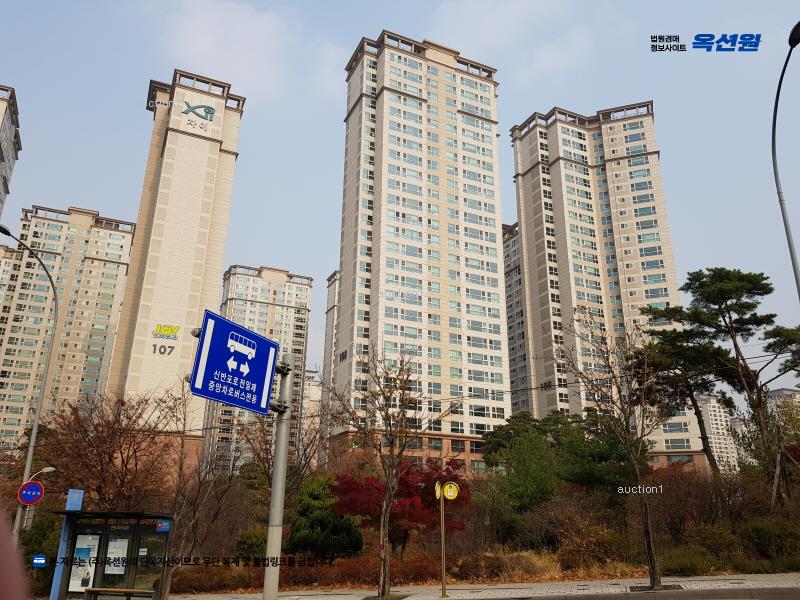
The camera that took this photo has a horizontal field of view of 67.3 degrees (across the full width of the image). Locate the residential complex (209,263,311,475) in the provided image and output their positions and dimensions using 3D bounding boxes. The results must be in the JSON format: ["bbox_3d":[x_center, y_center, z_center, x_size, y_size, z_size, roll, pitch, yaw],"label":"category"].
[{"bbox_3d":[-49.632,28.530,212.124,29.800,78.700,15.000,9,-20,-24],"label":"residential complex"}]

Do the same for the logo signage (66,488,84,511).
[{"bbox_3d":[-9.351,5.761,17.326,0.450,0.570,0.100,2,-18,-5],"label":"logo signage"}]

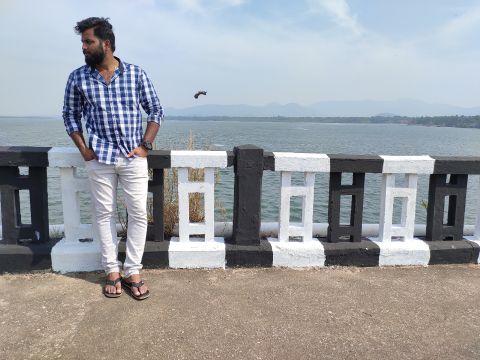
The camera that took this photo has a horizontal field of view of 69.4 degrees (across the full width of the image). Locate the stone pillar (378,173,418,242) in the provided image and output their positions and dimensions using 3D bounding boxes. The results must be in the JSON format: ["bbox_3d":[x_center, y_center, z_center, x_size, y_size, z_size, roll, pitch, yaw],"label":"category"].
[{"bbox_3d":[1.340,0.224,2.952,0.265,0.596,0.100,0,10,-6],"label":"stone pillar"}]

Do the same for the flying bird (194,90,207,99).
[{"bbox_3d":[-2.827,-6.165,25.000,0.850,0.450,0.500,8,12,36],"label":"flying bird"}]

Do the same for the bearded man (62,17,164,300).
[{"bbox_3d":[-0.807,-0.140,2.281,0.620,1.740,0.450,-1,10,-12],"label":"bearded man"}]

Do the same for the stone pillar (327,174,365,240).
[{"bbox_3d":[0.888,0.218,2.911,0.265,0.600,0.100,0,10,-6],"label":"stone pillar"}]

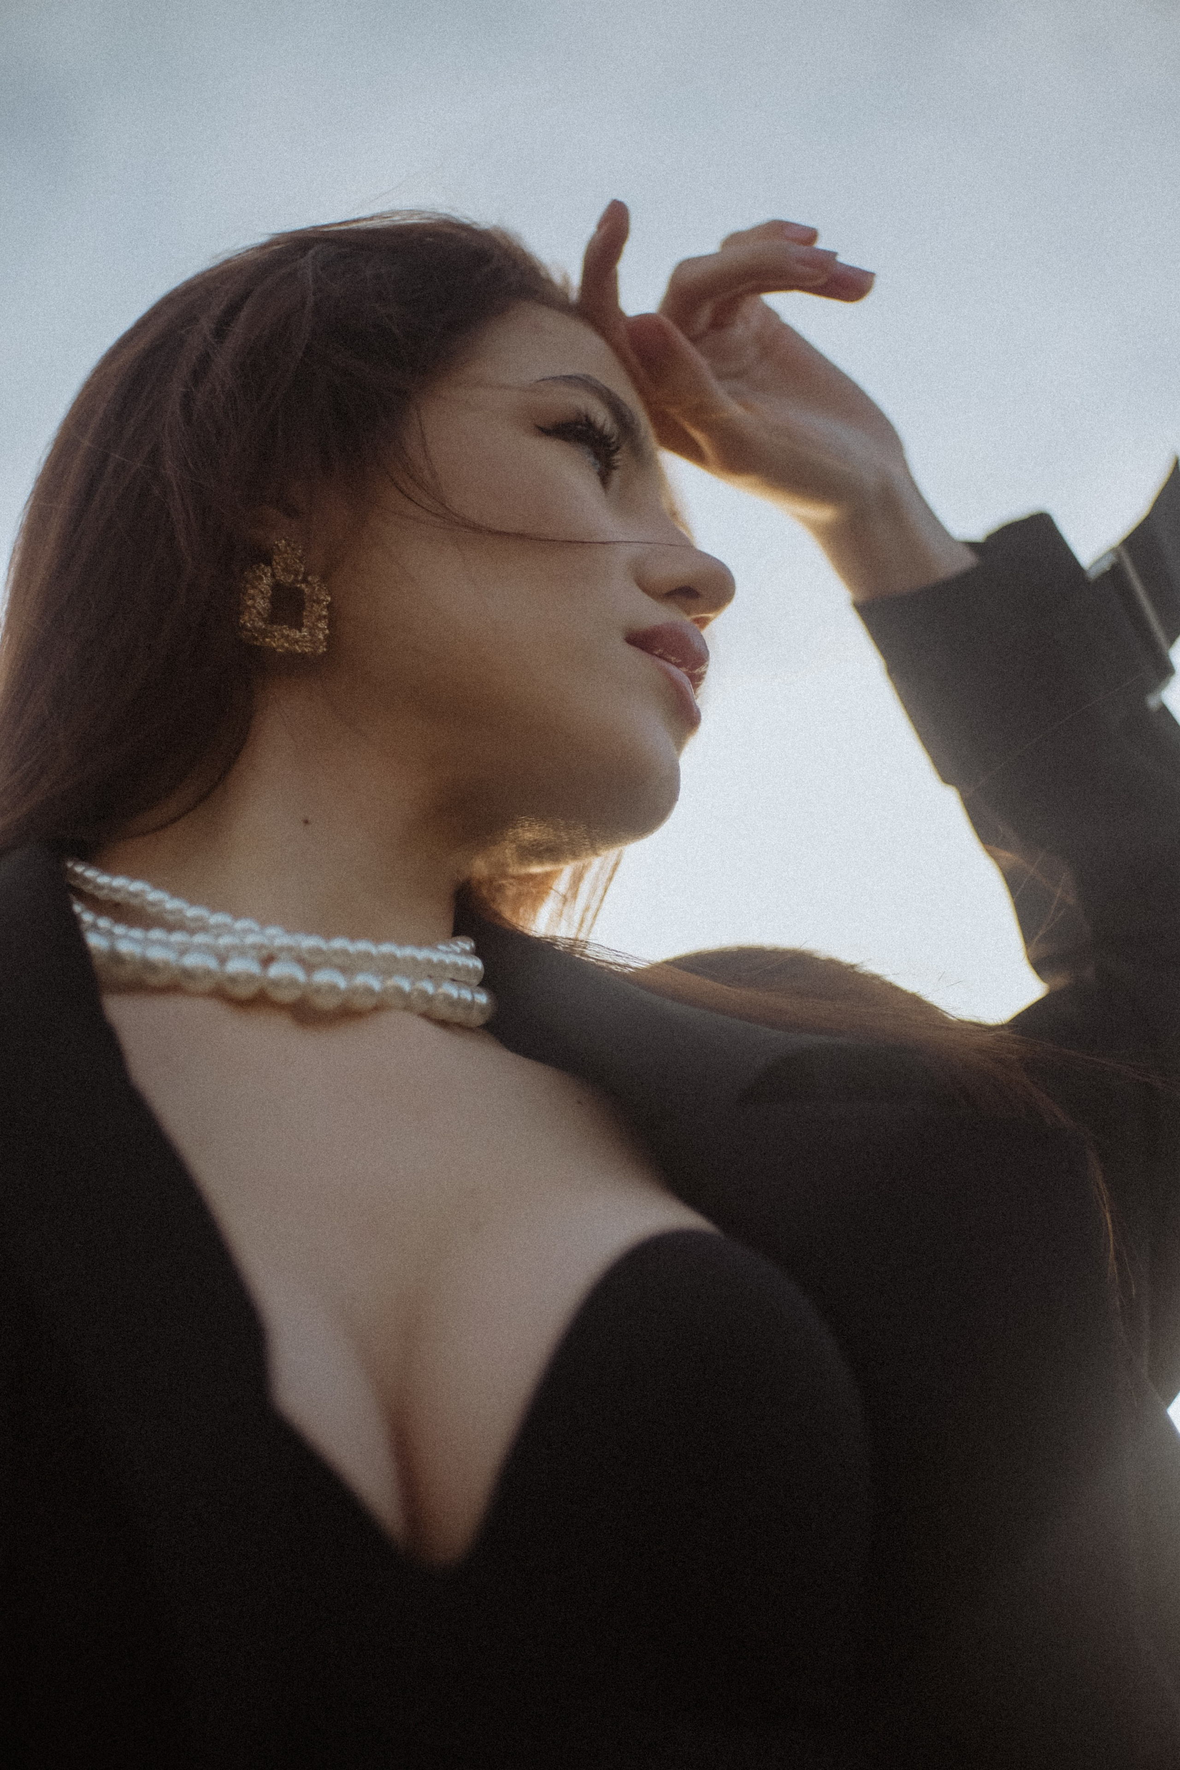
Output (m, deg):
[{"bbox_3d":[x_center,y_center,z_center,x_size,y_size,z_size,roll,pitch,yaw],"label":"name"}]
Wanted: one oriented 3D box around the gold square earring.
[{"bbox_3d":[-0.097,-0.091,0.830,0.030,0.040,0.009,7,-29,-14],"label":"gold square earring"}]

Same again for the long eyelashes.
[{"bbox_3d":[-0.003,-0.141,0.840,0.015,0.014,0.033,-13,-30,22],"label":"long eyelashes"}]

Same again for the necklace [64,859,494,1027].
[{"bbox_3d":[-0.099,0.014,0.815,0.135,0.045,0.130,6,2,-30],"label":"necklace"}]

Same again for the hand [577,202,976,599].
[{"bbox_3d":[0.066,-0.167,0.900,0.093,0.163,0.080,-42,-9,11],"label":"hand"}]

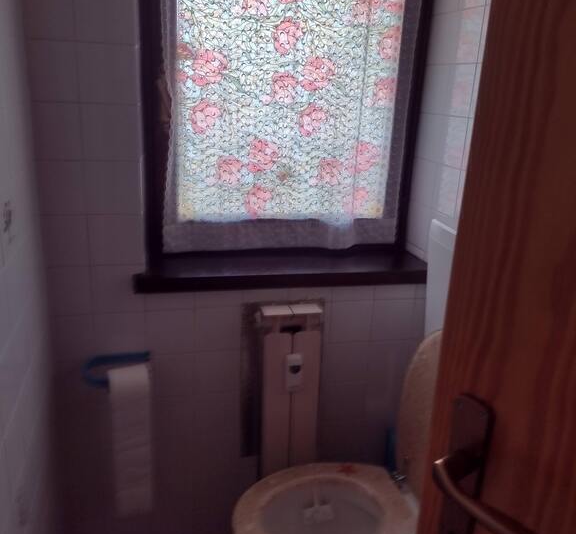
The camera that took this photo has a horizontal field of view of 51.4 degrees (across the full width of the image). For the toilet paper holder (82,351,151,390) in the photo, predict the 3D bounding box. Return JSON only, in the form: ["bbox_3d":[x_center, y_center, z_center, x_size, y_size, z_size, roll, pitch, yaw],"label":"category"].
[{"bbox_3d":[-0.444,0.271,1.566,0.170,0.056,0.103,-2,19,-14],"label":"toilet paper holder"}]

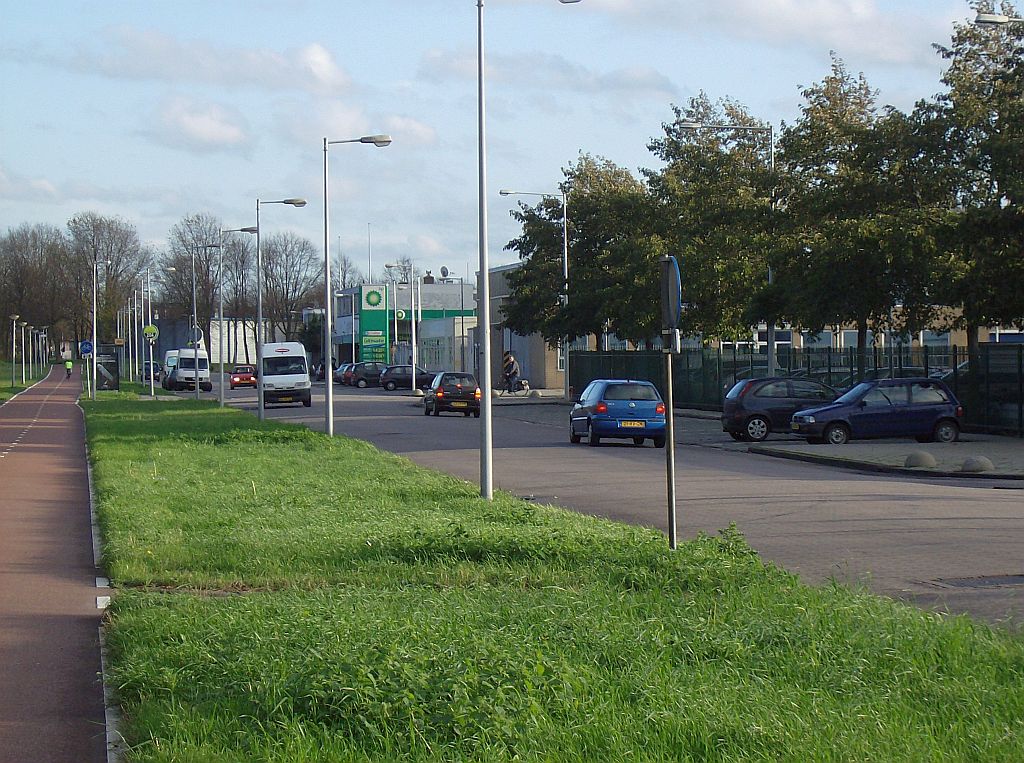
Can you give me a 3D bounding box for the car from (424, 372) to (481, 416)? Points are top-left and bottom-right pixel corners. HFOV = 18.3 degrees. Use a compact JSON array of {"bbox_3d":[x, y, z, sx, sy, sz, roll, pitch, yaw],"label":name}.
[{"bbox_3d":[-1.964,0.430,103.800,1.630,1.420,3.750,-1,0,-7],"label":"car"}]

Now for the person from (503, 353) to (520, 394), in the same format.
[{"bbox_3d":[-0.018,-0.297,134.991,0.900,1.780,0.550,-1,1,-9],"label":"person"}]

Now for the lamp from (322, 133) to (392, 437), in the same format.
[{"bbox_3d":[-3.575,-2.229,74.000,1.600,7.050,0.300,-1,0,-8],"label":"lamp"}]

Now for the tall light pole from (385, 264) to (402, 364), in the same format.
[{"bbox_3d":[-7.899,-3.472,203.933,1.250,6.700,0.280,-1,1,-8],"label":"tall light pole"}]

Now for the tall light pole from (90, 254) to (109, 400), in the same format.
[{"bbox_3d":[-20.741,-2.515,160.967,0.350,6.950,1.200,-1,1,-45],"label":"tall light pole"}]

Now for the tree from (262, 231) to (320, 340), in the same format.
[{"bbox_3d":[-24.904,-9.374,360.000,7.000,15.300,7.000,-1,0,0],"label":"tree"}]

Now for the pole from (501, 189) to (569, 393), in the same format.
[{"bbox_3d":[0.920,-3.469,127.782,2.750,8.400,0.300,-1,1,-8],"label":"pole"}]

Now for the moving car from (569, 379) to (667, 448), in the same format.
[{"bbox_3d":[2.325,0.695,70.193,1.640,1.420,3.740,-1,1,-8],"label":"moving car"}]

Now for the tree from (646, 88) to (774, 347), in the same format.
[{"bbox_3d":[6.885,-4.521,110.000,5.000,10.900,5.000,-1,0,0],"label":"tree"}]

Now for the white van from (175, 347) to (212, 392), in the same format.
[{"bbox_3d":[-18.444,-0.635,184.000,2.000,2.400,5.300,-1,0,-7],"label":"white van"}]

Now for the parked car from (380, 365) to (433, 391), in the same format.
[{"bbox_3d":[-5.473,-0.173,178.000,3.900,1.420,1.660,-1,0,-13],"label":"parked car"}]

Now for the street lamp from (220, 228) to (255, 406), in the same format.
[{"bbox_3d":[-10.593,-2.431,123.000,1.350,7.000,0.300,-1,0,-8],"label":"street lamp"}]

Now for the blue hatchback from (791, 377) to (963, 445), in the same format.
[{"bbox_3d":[7.640,0.596,66.793,3.500,1.390,1.500,-1,1,-13],"label":"blue hatchback"}]

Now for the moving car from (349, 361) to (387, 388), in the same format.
[{"bbox_3d":[-7.600,-0.395,188.993,3.950,1.490,1.680,-1,1,-10],"label":"moving car"}]

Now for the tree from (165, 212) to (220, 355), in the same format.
[{"bbox_3d":[-33.322,-9.514,334.921,6.400,16.300,6.400,-1,1,-8],"label":"tree"}]

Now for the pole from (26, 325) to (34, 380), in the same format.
[{"bbox_3d":[-36.708,-2.188,243.000,0.550,4.150,0.550,-1,0,-8],"label":"pole"}]

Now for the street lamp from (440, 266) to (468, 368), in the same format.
[{"bbox_3d":[-3.722,-3.335,199.877,1.500,6.700,0.280,-1,1,-8],"label":"street lamp"}]

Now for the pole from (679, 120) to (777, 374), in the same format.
[{"bbox_3d":[6.153,-3.230,90.782,2.750,8.400,0.300,-1,1,-8],"label":"pole"}]

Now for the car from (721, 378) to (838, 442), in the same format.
[{"bbox_3d":[6.781,0.599,72.993,3.817,1.440,1.646,-1,1,-11],"label":"car"}]

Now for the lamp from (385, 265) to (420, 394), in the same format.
[{"bbox_3d":[-5.788,-2.841,165.877,1.500,6.700,0.280,-1,1,-8],"label":"lamp"}]

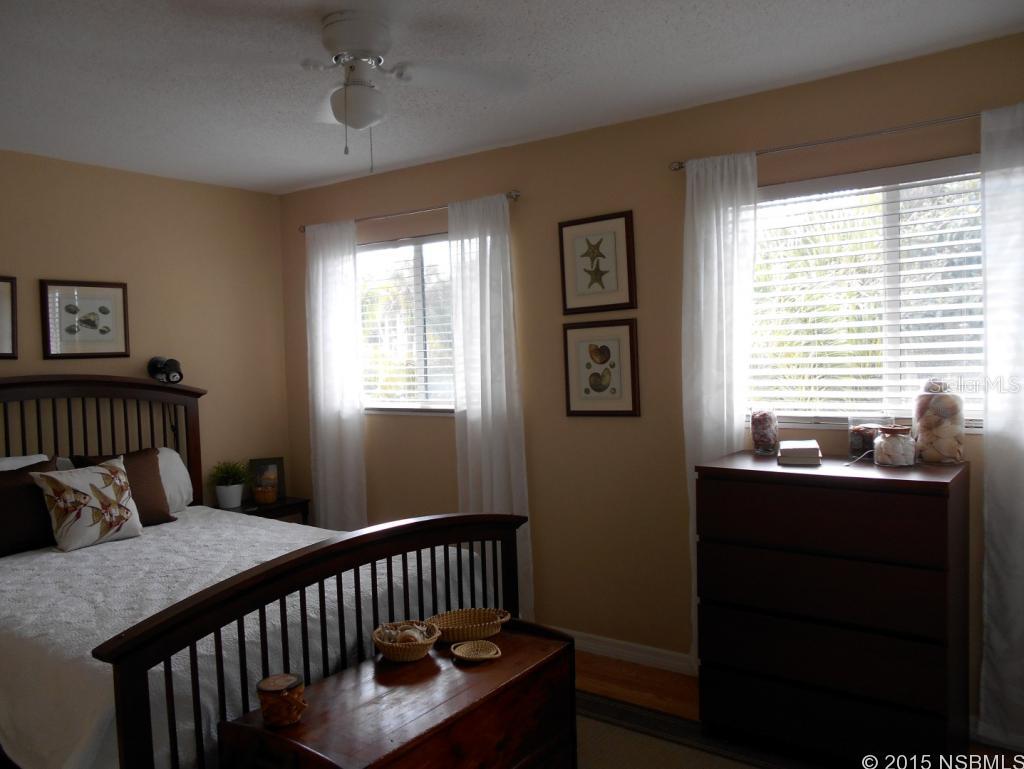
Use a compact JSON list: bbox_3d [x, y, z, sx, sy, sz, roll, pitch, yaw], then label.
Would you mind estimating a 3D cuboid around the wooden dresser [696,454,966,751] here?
[{"bbox_3d":[1.152,0.786,2.765,0.800,1.000,0.480,0,3,37],"label":"wooden dresser"}]

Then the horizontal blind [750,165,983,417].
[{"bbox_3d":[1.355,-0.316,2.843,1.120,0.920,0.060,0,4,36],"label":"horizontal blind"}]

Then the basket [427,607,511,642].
[{"bbox_3d":[-0.147,0.804,2.589,0.295,0.057,0.190,-2,3,-12],"label":"basket"}]

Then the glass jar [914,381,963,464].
[{"bbox_3d":[1.474,0.128,2.657,0.156,0.290,0.156,0,4,36],"label":"glass jar"}]

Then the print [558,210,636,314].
[{"bbox_3d":[0.388,-0.542,3.479,0.374,0.422,0.025,0,4,36],"label":"print"}]

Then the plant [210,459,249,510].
[{"bbox_3d":[-1.583,0.559,4.302,0.225,0.265,0.225,0,4,36],"label":"plant"}]

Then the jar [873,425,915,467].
[{"bbox_3d":[1.347,0.218,2.721,0.132,0.127,0.132,0,3,35],"label":"jar"}]

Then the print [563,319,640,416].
[{"bbox_3d":[0.402,-0.071,3.533,0.382,0.438,0.025,0,3,35],"label":"print"}]

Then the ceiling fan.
[{"bbox_3d":[-0.467,-0.930,2.327,1.050,0.320,1.050,0,3,35],"label":"ceiling fan"}]

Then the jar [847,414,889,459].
[{"bbox_3d":[1.301,0.197,2.786,0.150,0.150,0.150,0,4,36],"label":"jar"}]

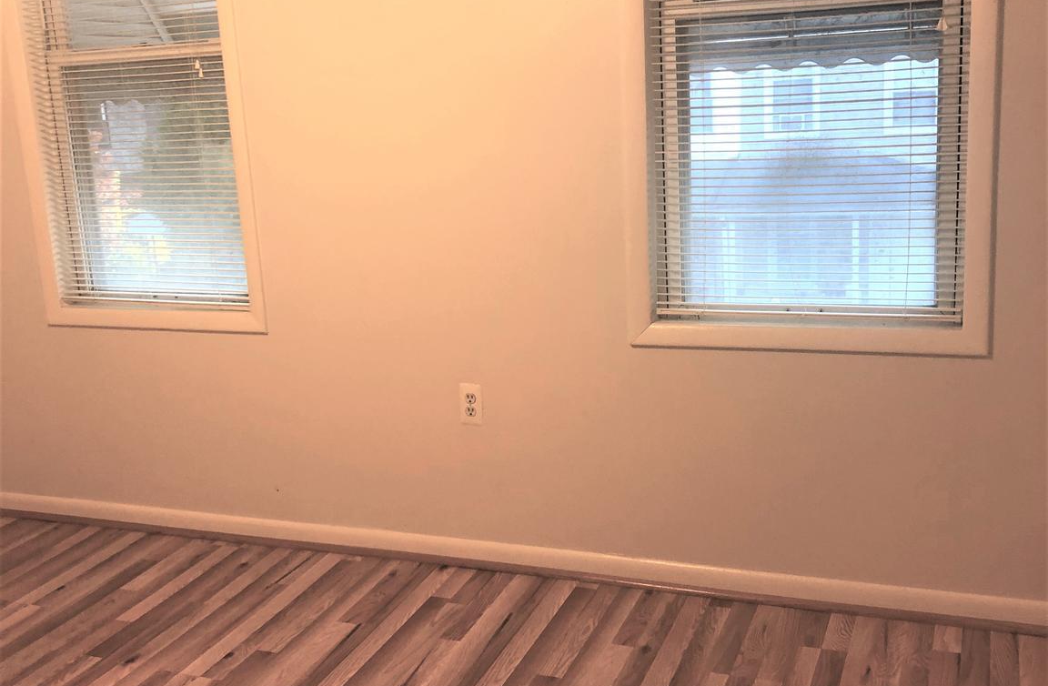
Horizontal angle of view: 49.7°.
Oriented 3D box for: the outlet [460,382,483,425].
[{"bbox_3d":[-0.153,0.175,3.222,0.070,0.117,0.009,2,14,22],"label":"outlet"}]

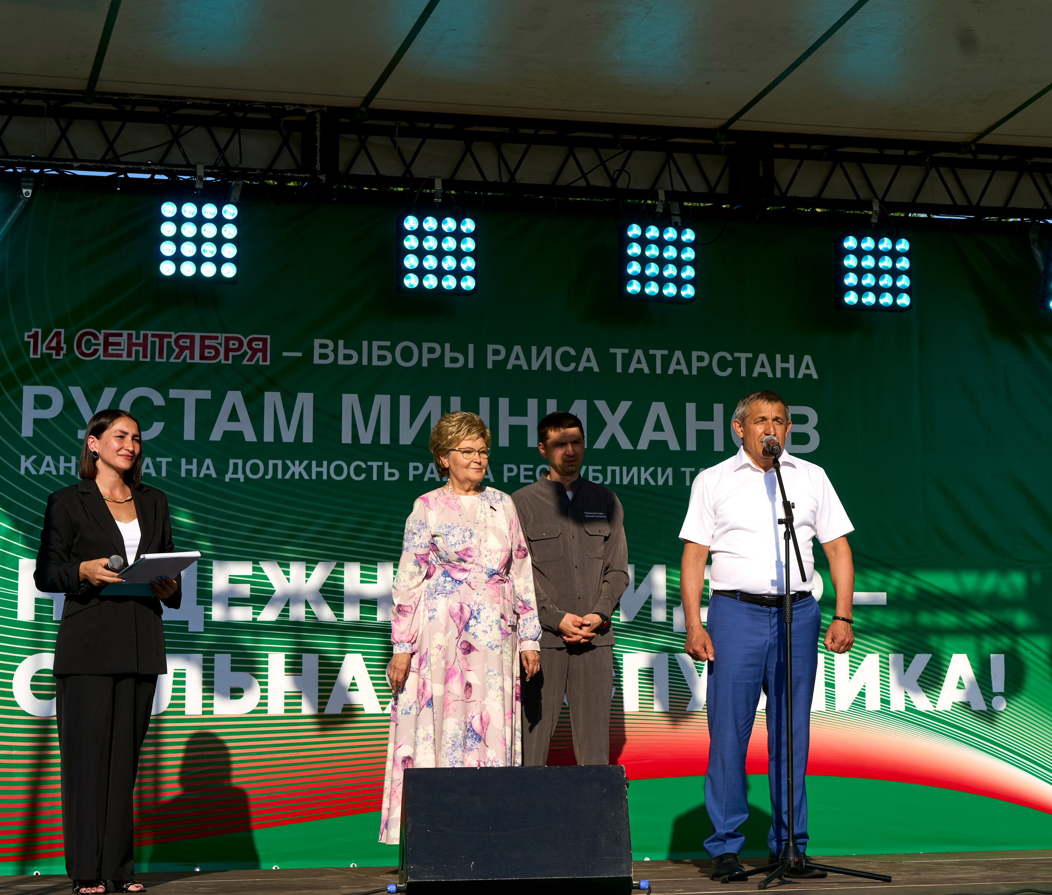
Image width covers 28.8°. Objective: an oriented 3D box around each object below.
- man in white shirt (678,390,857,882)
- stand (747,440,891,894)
[{"bbox_3d":[0.854,0.659,7.404,0.620,1.750,0.340,1,-7,-6],"label":"man in white shirt"},{"bbox_3d":[0.936,0.735,6.948,0.570,1.470,0.570,0,-7,0],"label":"stand"}]

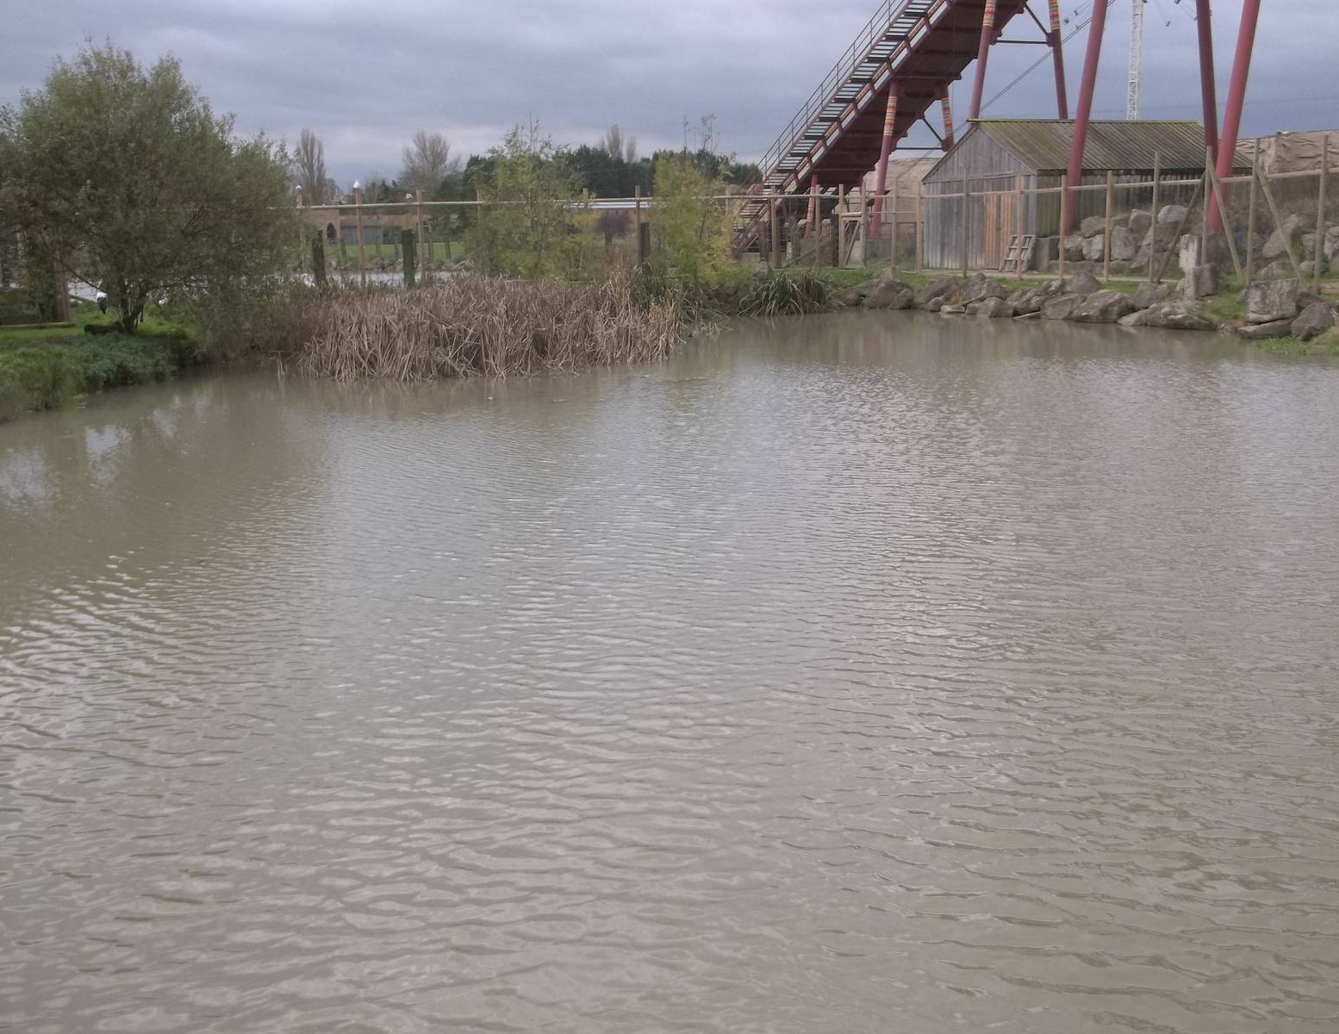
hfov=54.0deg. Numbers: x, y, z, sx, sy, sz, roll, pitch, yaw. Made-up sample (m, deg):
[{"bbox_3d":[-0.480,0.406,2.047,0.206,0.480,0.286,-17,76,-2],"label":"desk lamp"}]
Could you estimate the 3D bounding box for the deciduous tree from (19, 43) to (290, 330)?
[{"bbox_3d":[-10.010,-6.395,25.500,5.200,5.400,4.900,-7,14,-20],"label":"deciduous tree"}]

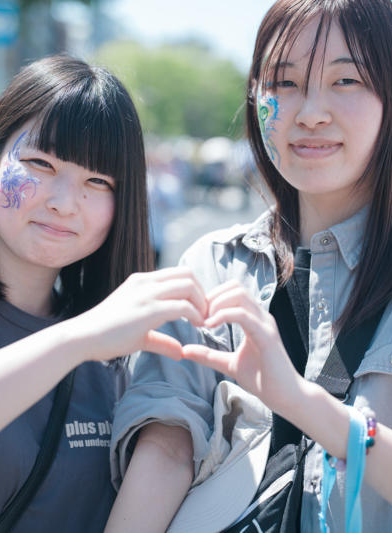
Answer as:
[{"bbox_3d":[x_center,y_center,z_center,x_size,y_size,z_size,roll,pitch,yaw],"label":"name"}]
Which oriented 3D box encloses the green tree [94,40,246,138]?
[{"bbox_3d":[-1.453,-9.230,65.411,9.000,7.800,8.000,1,6,0],"label":"green tree"}]

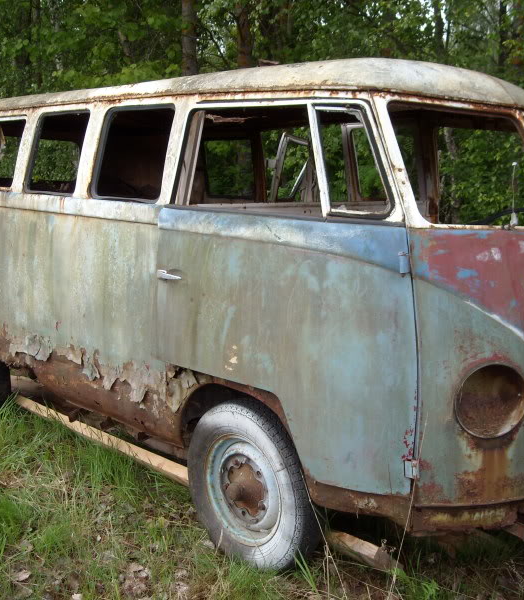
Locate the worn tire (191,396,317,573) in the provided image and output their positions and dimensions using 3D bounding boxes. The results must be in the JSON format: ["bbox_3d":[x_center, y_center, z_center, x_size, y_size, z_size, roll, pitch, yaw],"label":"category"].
[{"bbox_3d":[-0.036,0.697,3.027,0.165,0.640,0.640,-6,12,-43],"label":"worn tire"}]

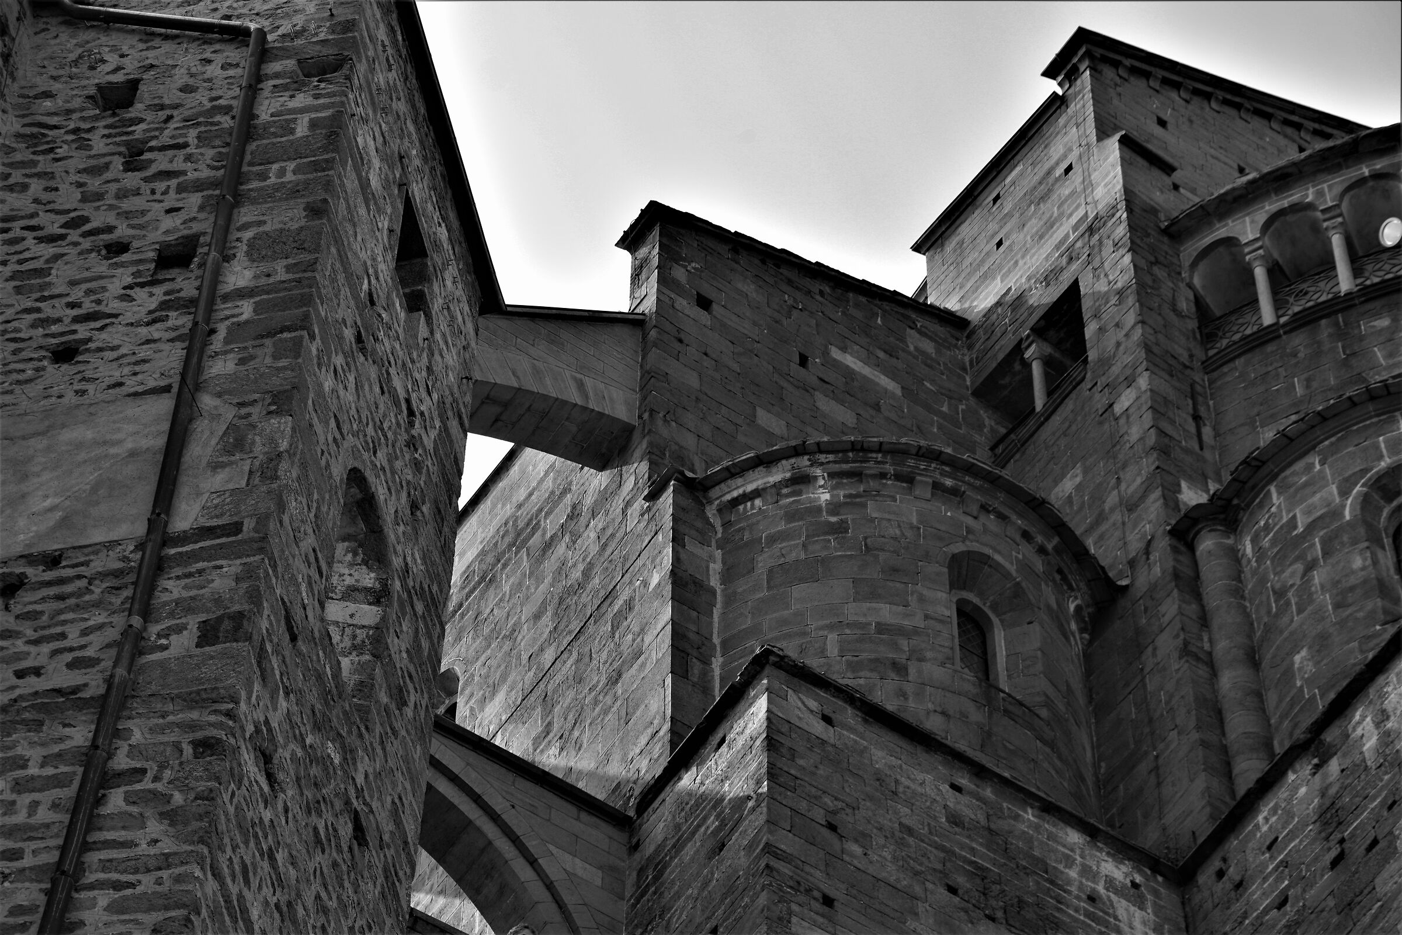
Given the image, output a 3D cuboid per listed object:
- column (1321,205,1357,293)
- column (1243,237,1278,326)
[{"bbox_3d":[7.111,-2.340,45.363,0.260,1.724,0.270,-18,-57,13],"label":"column"},{"bbox_3d":[6.292,-1.985,45.623,0.260,1.726,0.270,-27,-60,19],"label":"column"}]

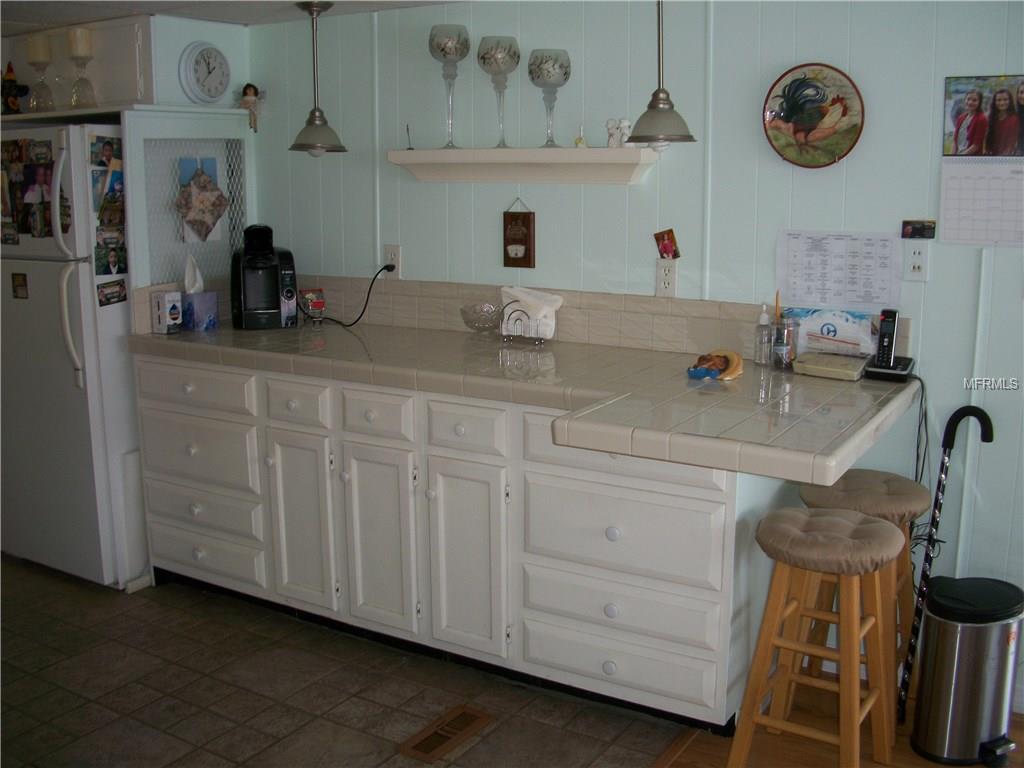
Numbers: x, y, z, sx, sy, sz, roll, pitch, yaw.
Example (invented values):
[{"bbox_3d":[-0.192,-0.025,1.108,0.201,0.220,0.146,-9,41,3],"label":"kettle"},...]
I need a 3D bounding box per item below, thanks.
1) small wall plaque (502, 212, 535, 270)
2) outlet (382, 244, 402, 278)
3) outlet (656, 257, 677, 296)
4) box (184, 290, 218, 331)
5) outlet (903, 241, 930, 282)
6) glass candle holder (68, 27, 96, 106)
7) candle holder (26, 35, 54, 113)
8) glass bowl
[{"bbox_3d":[0.024,-0.469,3.380,0.106,0.178,0.020,7,14,30],"label":"small wall plaque"},{"bbox_3d":[-0.414,-0.423,3.592,0.071,0.117,0.012,7,13,30],"label":"outlet"},{"bbox_3d":[0.460,-0.316,3.073,0.071,0.115,0.012,7,13,30],"label":"outlet"},{"bbox_3d":[-1.137,-0.267,3.713,0.112,0.136,0.112,7,13,31],"label":"box"},{"bbox_3d":[1.057,-0.320,2.700,0.069,0.112,0.012,7,13,30],"label":"outlet"},{"bbox_3d":[-1.559,-1.143,3.760,0.096,0.279,0.096,7,13,31],"label":"glass candle holder"},{"bbox_3d":[-1.788,-1.175,3.926,0.096,0.284,0.096,7,13,31],"label":"candle holder"},{"bbox_3d":[-0.090,-0.204,3.474,0.158,0.100,0.158,0,11,0],"label":"glass bowl"}]

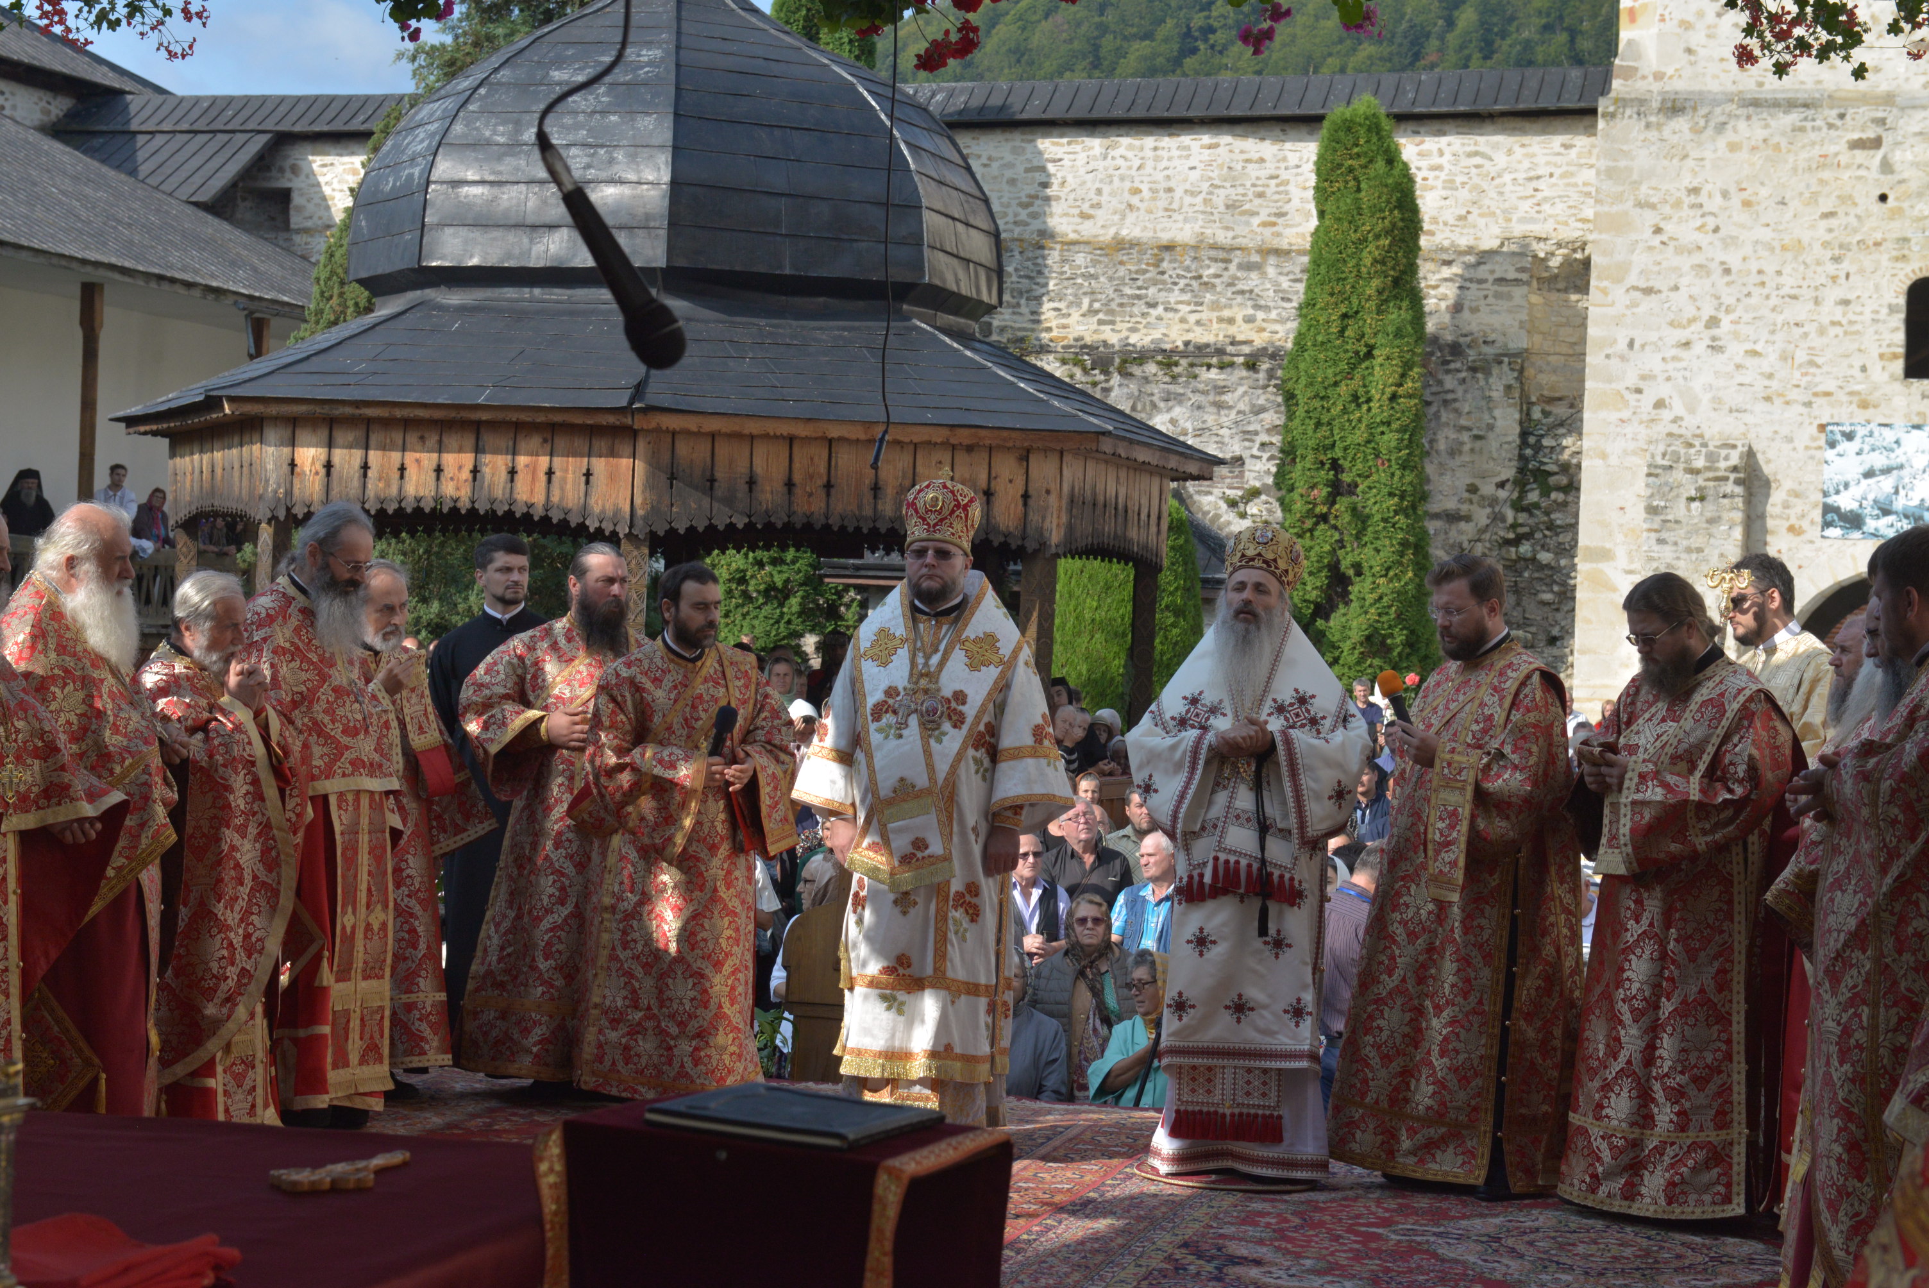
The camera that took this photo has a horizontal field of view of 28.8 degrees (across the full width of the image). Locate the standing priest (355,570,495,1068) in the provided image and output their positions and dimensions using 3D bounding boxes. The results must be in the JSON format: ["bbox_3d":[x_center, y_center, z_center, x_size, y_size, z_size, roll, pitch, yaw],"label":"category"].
[{"bbox_3d":[-1.803,0.579,11.950,0.480,1.680,0.580,2,1,38],"label":"standing priest"}]

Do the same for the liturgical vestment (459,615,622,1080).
[{"bbox_3d":[-1.315,0.647,12.100,0.700,1.480,0.520,3,-2,-41],"label":"liturgical vestment"}]

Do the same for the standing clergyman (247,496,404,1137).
[{"bbox_3d":[-1.851,0.484,10.800,0.460,1.800,0.570,1,-2,37],"label":"standing clergyman"}]

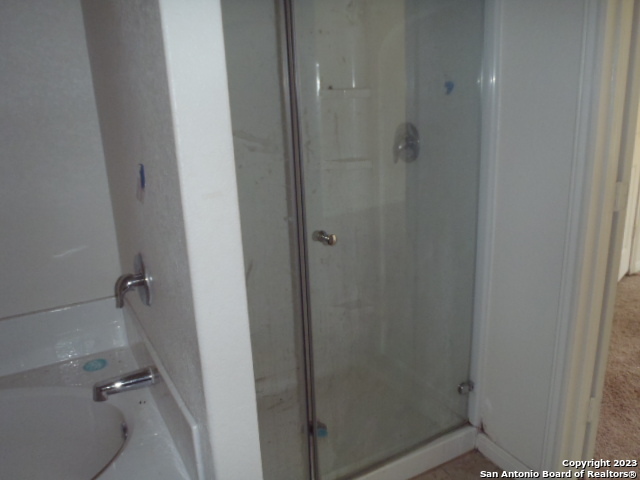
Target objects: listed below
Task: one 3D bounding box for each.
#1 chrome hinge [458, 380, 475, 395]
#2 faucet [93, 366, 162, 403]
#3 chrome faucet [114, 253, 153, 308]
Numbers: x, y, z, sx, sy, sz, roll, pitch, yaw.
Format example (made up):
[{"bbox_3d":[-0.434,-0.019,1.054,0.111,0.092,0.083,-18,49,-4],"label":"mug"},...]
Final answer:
[{"bbox_3d":[0.615,0.620,2.174,0.050,0.043,0.040,-10,15,-27],"label":"chrome hinge"},{"bbox_3d":[-0.568,0.430,1.537,0.175,0.062,0.052,-10,15,-27],"label":"faucet"},{"bbox_3d":[-0.579,0.130,1.586,0.092,0.162,0.160,-10,15,-27],"label":"chrome faucet"}]

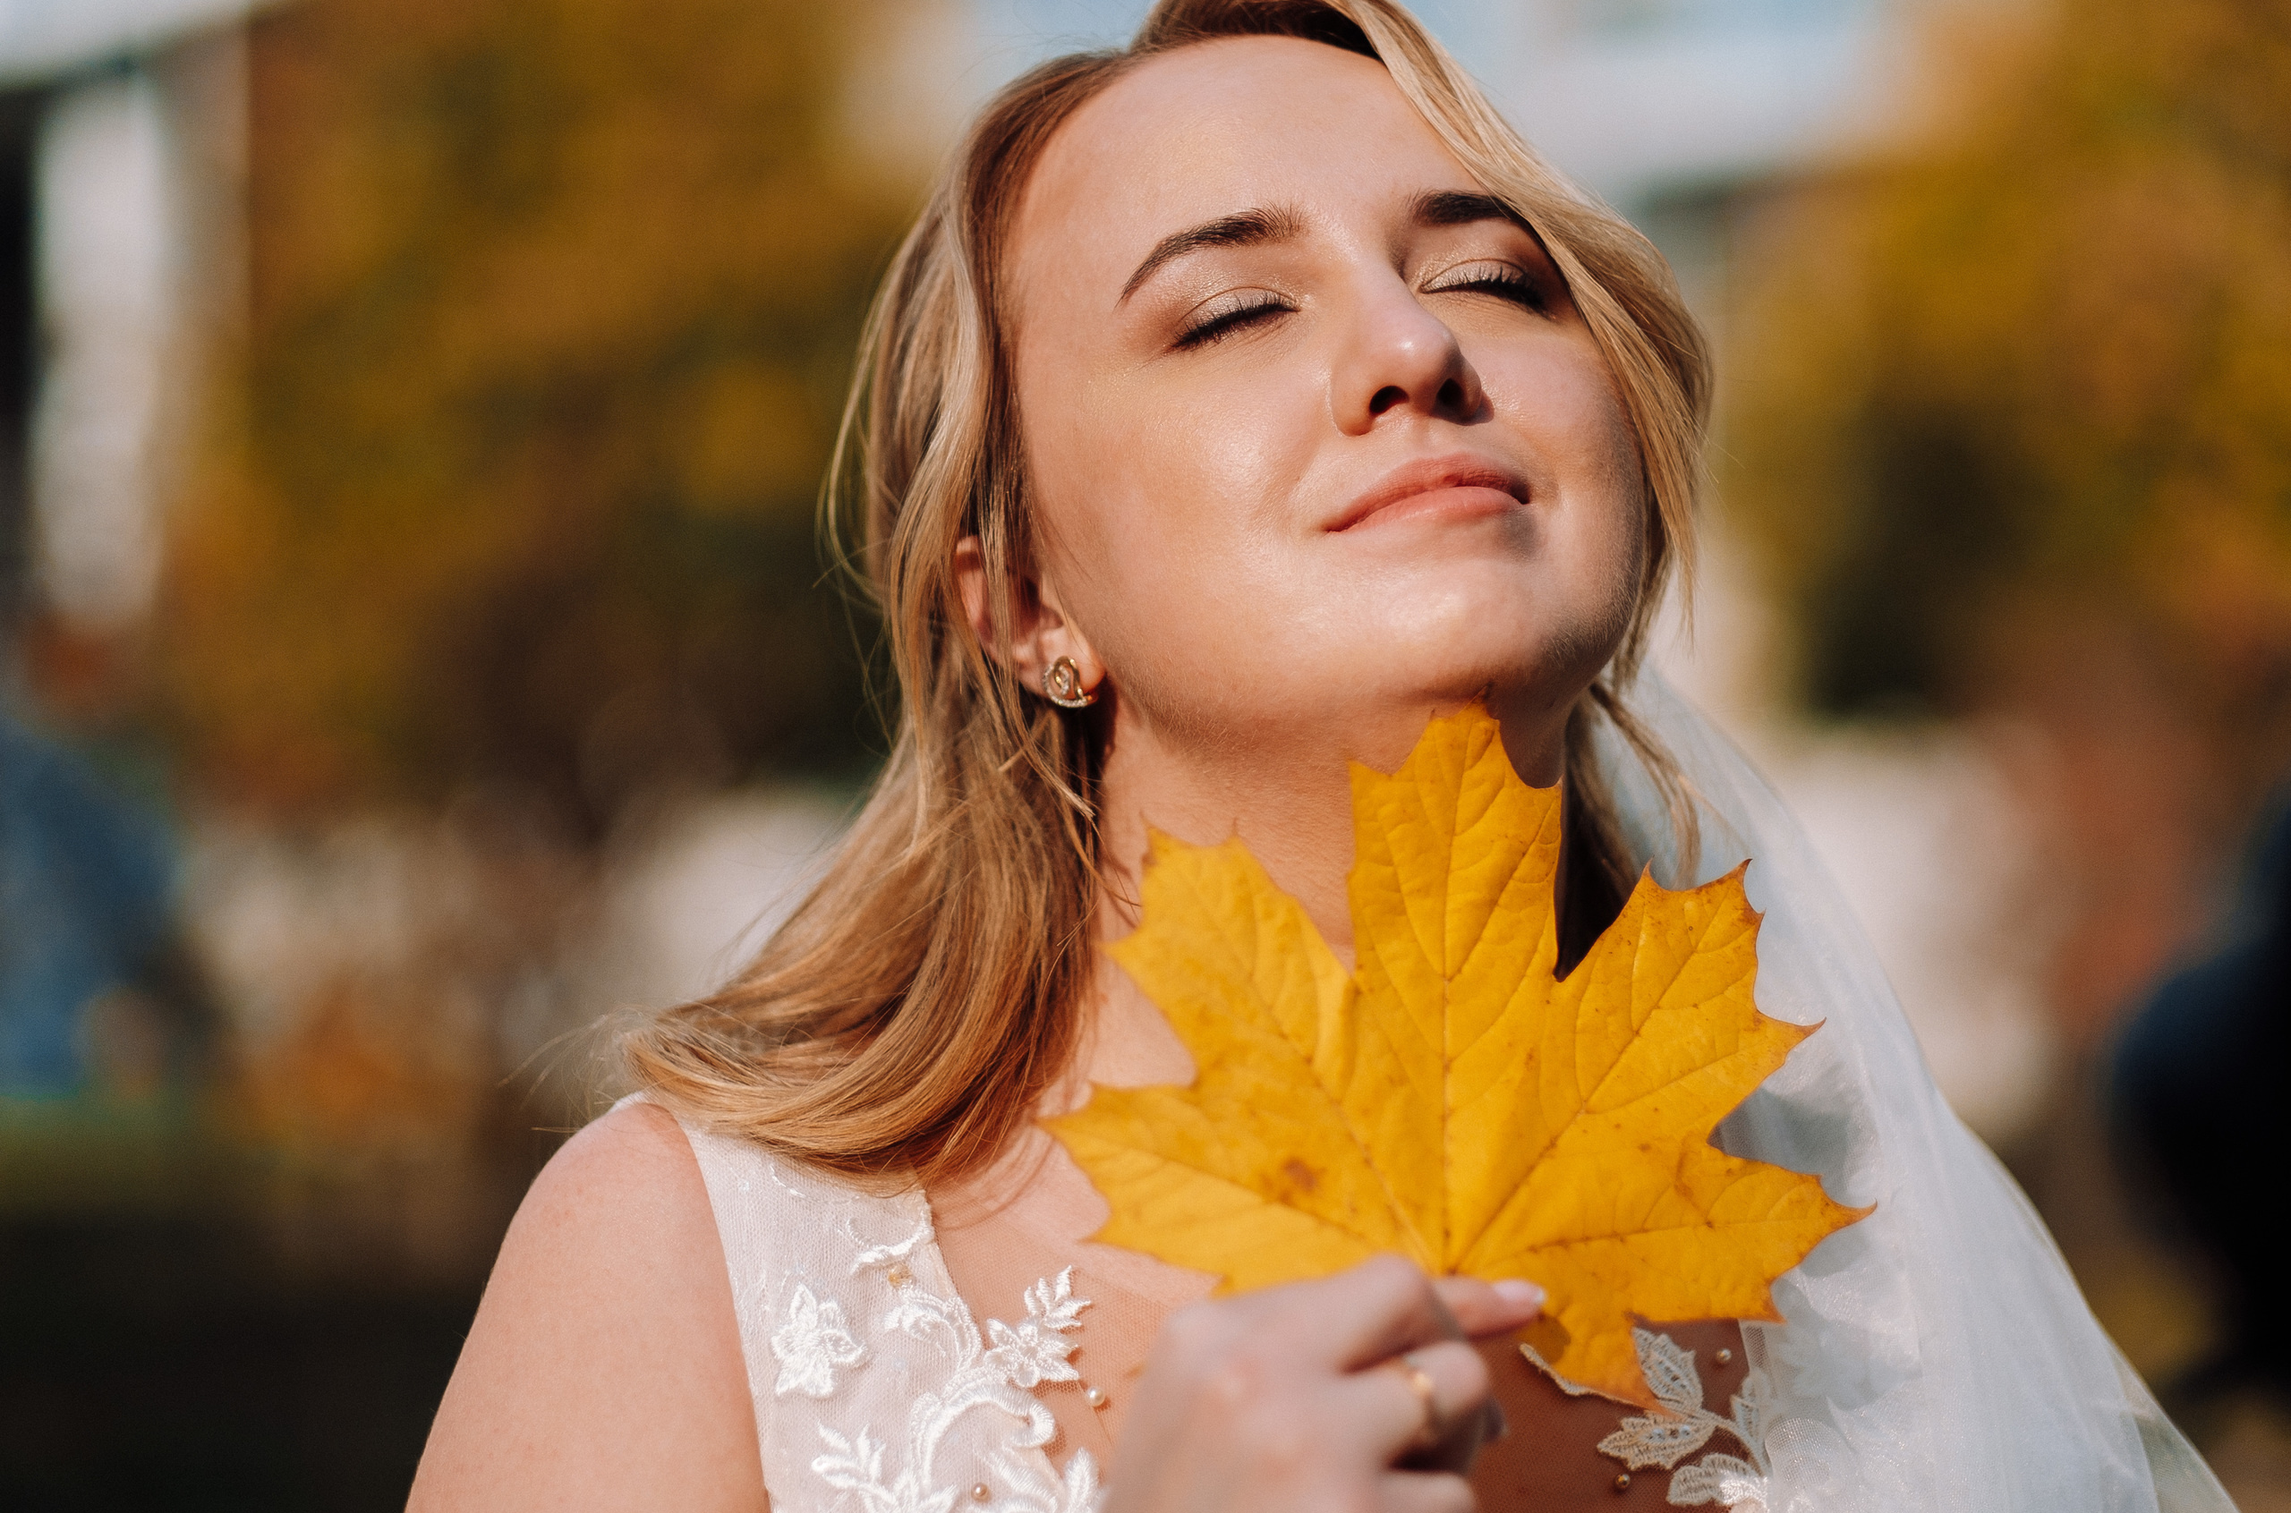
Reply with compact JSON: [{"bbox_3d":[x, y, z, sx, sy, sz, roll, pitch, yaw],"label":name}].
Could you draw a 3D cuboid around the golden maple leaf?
[{"bbox_3d":[0.068,0.066,1.150,0.182,0.160,0.030,7,-16,-19],"label":"golden maple leaf"}]

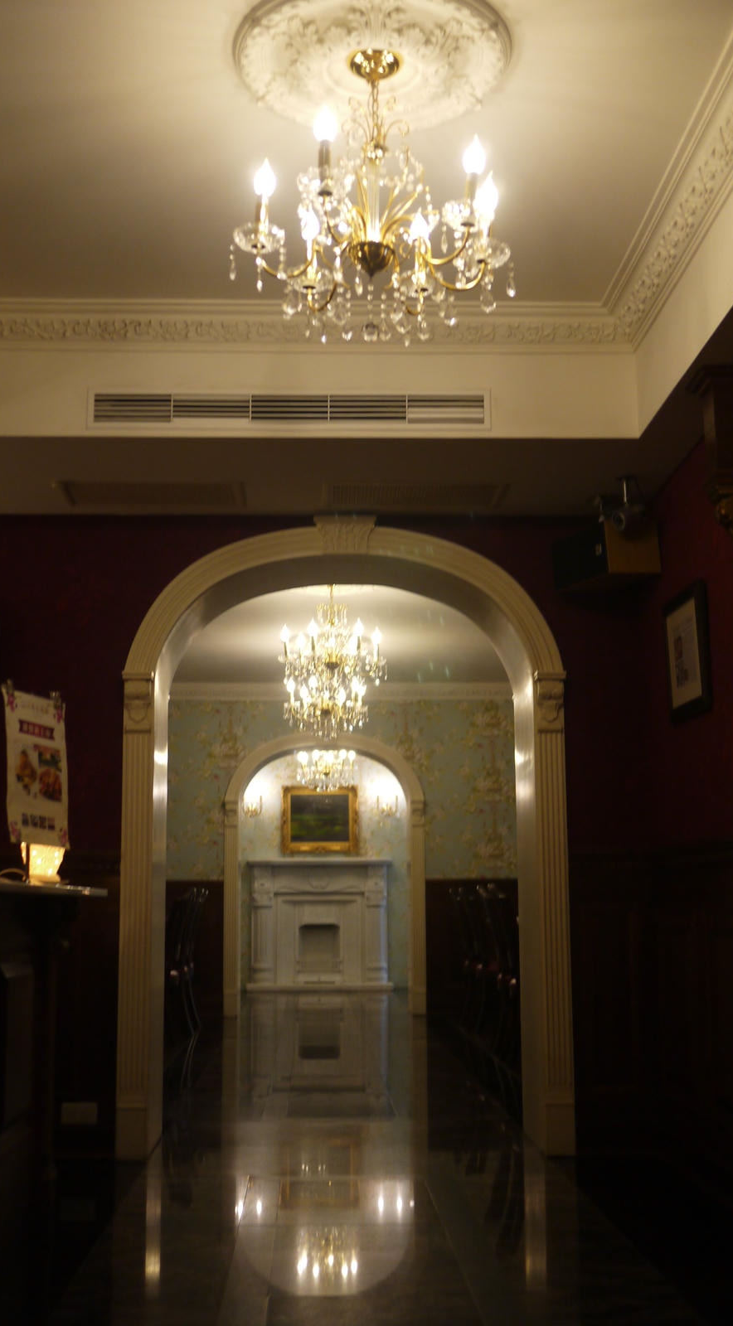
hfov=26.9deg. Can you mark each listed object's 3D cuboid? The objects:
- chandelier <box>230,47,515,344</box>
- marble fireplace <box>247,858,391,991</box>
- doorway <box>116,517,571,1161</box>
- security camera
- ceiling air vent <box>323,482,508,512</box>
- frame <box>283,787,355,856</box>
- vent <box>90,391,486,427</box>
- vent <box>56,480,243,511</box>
[{"bbox_3d":[0.015,-1.094,3.583,0.645,0.711,0.645,0,-9,-2],"label":"chandelier"},{"bbox_3d":[-0.532,2.930,17.226,1.607,1.445,0.349,0,-9,-2],"label":"marble fireplace"},{"bbox_3d":[-0.093,0.690,6.330,1.780,2.522,0.608,0,-9,-2],"label":"doorway"},{"bbox_3d":[0.949,-0.598,5.666,0.130,0.200,0.160,-8,-11,39],"label":"security camera"},{"bbox_3d":[0.188,-0.643,5.981,0.698,0.030,0.398,0,-9,-2],"label":"ceiling air vent"},{"bbox_3d":[-0.525,1.800,17.529,0.870,0.771,0.070,0,-9,-2],"label":"frame"},{"bbox_3d":[-0.263,-0.863,5.228,1.357,0.128,0.040,0,-9,-2],"label":"vent"},{"bbox_3d":[-0.817,-0.644,5.936,0.698,0.030,0.398,0,-9,-2],"label":"vent"}]

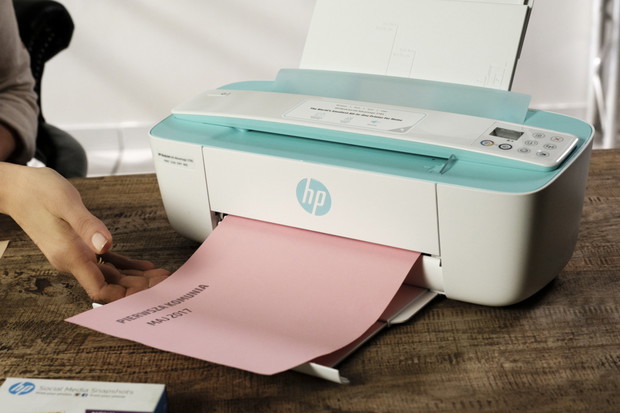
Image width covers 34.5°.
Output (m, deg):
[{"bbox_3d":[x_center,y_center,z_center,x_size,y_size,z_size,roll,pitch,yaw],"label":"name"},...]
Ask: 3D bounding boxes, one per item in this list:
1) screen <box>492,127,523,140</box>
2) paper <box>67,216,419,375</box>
[{"bbox_3d":[0.168,-0.062,0.850,0.026,0.004,0.015,12,38,30],"label":"screen"},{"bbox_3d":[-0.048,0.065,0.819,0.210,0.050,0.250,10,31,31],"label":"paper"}]

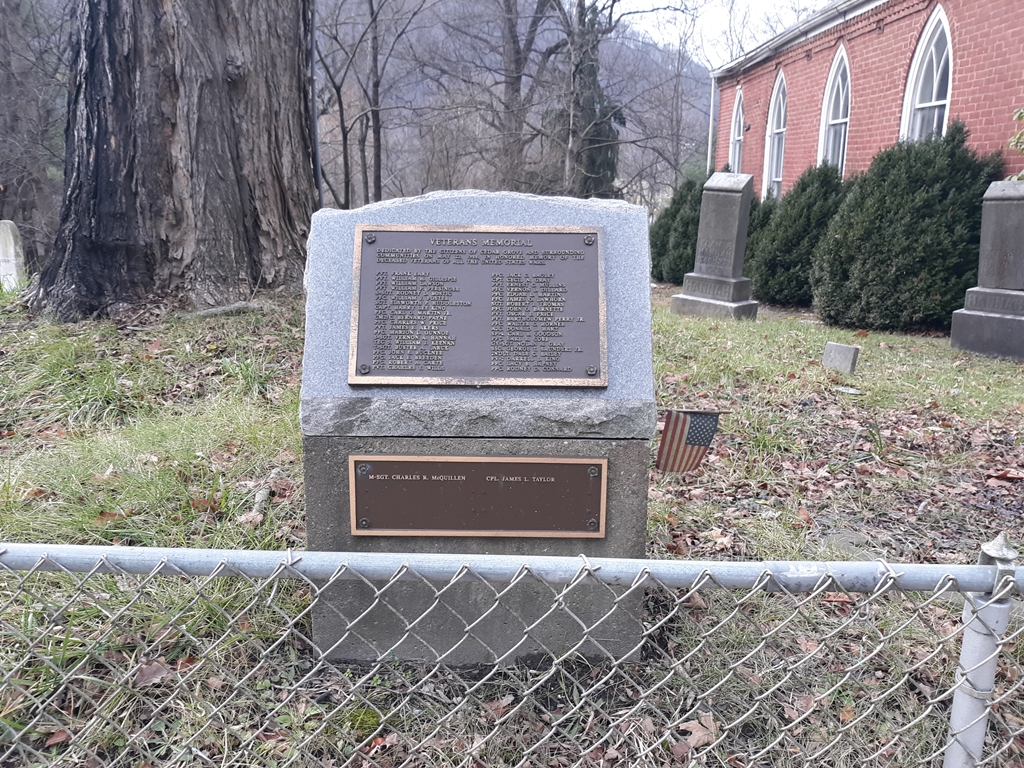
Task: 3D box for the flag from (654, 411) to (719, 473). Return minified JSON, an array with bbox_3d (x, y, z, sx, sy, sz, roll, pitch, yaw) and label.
[{"bbox_3d":[0.648,0.216,3.060,0.228,0.235,0.060,0,15,0],"label":"flag"}]

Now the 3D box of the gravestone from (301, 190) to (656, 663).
[{"bbox_3d":[-0.099,0.124,2.706,1.062,1.468,0.480,0,15,2],"label":"gravestone"}]

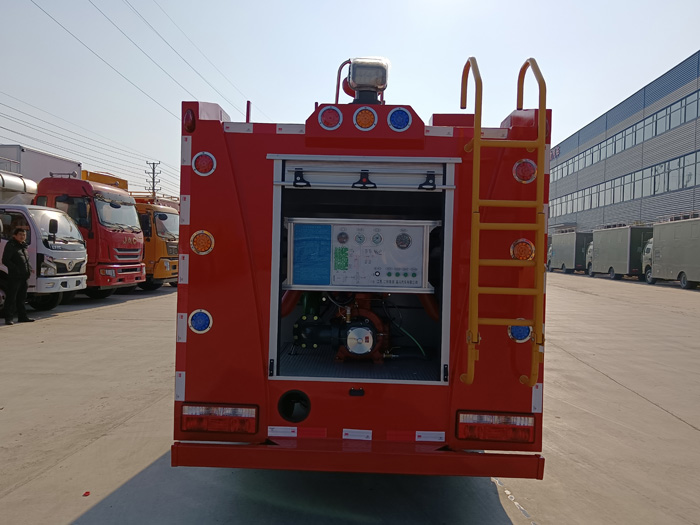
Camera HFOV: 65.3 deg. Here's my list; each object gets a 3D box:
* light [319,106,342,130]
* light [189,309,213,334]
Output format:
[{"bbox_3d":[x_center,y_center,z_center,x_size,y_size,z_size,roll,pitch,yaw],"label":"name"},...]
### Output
[{"bbox_3d":[-0.096,-0.716,2.720,0.122,0.122,0.030,2,1,1],"label":"light"},{"bbox_3d":[-0.756,0.301,2.770,0.122,0.122,0.030,2,1,1],"label":"light"}]

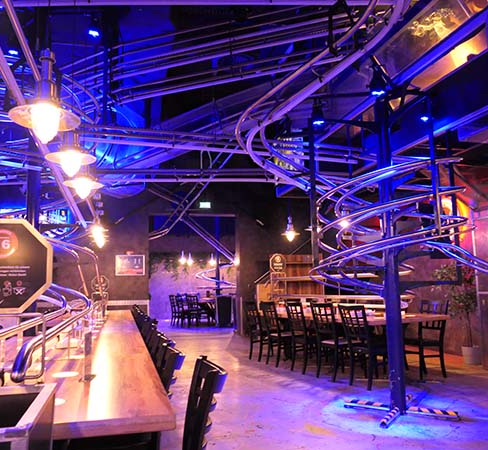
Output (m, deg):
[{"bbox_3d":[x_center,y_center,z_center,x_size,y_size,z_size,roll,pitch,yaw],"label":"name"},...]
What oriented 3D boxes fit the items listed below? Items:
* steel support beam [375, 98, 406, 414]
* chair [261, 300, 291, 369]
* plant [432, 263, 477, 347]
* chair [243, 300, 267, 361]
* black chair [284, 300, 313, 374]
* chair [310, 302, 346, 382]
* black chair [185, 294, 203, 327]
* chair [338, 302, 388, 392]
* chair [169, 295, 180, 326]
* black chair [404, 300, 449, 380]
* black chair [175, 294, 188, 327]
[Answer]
[{"bbox_3d":[1.427,0.214,4.561,0.130,3.034,0.130,-5,-9,28],"label":"steel support beam"},{"bbox_3d":[0.561,1.613,6.979,0.480,0.930,0.420,4,-9,-27],"label":"chair"},{"bbox_3d":[3.204,1.220,7.222,0.580,1.280,0.520,-5,-9,28],"label":"plant"},{"bbox_3d":[0.296,1.686,7.500,0.480,0.930,0.420,4,-9,-27],"label":"chair"},{"bbox_3d":[0.862,1.538,6.442,0.480,0.930,0.420,4,-9,-27],"label":"black chair"},{"bbox_3d":[1.150,1.465,5.928,0.480,0.930,0.420,4,-9,-27],"label":"chair"},{"bbox_3d":[-1.369,2.548,13.705,0.420,0.930,0.480,-6,-9,35],"label":"black chair"},{"bbox_3d":[1.443,1.394,5.423,0.480,0.930,0.420,4,-9,-27],"label":"chair"},{"bbox_3d":[-2.029,2.627,14.248,0.480,0.930,0.420,4,-9,-28],"label":"chair"},{"bbox_3d":[2.319,1.471,6.030,0.480,0.930,0.420,3,-9,-25],"label":"black chair"},{"bbox_3d":[-1.776,2.586,13.964,0.480,0.930,0.420,5,-9,-34],"label":"black chair"}]

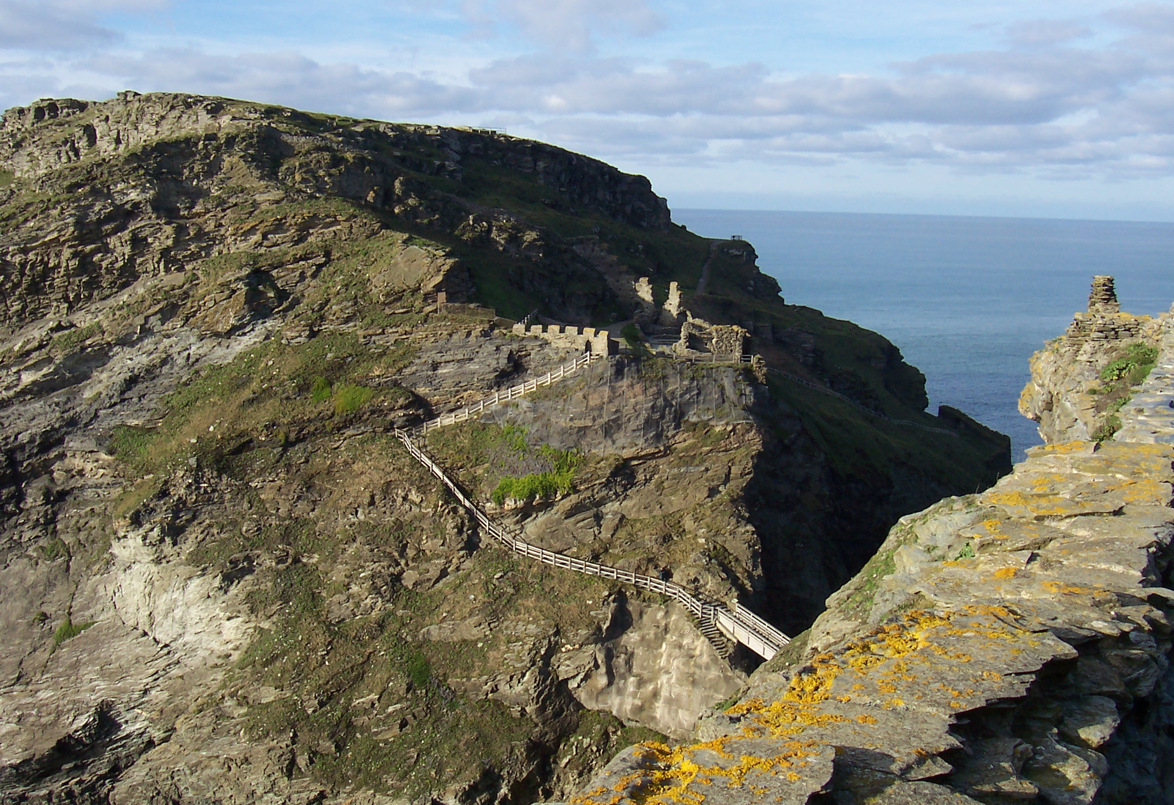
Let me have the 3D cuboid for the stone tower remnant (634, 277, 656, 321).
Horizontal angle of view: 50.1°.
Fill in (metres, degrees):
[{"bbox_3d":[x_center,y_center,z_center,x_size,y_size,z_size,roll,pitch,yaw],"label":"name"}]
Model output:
[{"bbox_3d":[6.600,-11.800,143.000,2.300,5.000,1.700,2,9,3],"label":"stone tower remnant"}]

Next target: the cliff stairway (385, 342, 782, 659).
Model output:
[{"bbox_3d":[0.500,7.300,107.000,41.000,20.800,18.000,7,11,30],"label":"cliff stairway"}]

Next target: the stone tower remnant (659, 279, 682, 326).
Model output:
[{"bbox_3d":[9.500,-11.200,141.500,2.500,5.000,1.700,2,9,3],"label":"stone tower remnant"}]

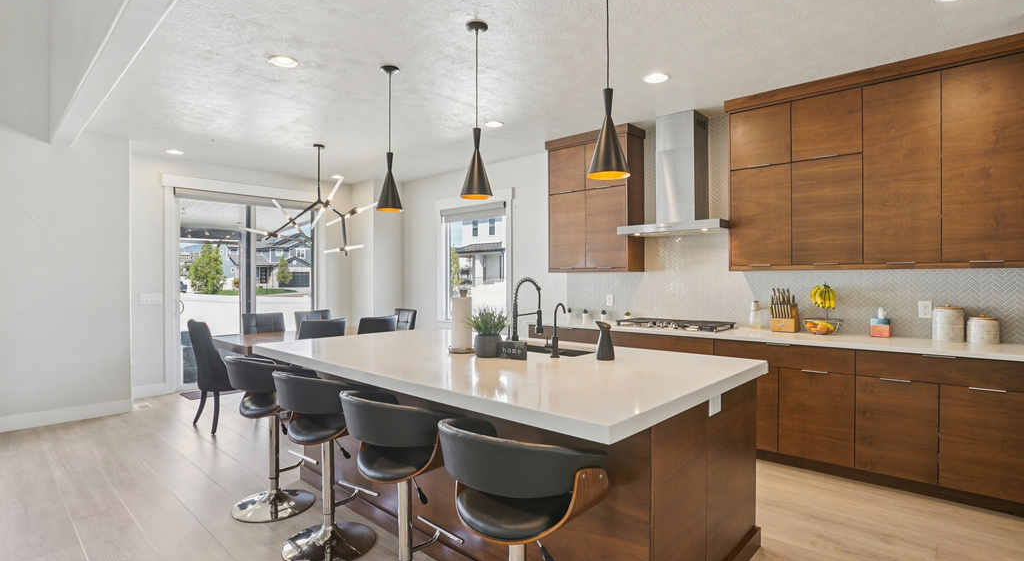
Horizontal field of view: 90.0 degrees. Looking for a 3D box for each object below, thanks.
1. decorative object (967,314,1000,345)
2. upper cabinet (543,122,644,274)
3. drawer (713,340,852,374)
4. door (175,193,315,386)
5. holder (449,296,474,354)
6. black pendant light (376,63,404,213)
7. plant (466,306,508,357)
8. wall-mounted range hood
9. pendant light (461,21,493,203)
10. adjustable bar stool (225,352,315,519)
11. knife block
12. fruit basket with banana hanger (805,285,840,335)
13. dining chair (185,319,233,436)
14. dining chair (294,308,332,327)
[{"bbox_3d":[3.030,0.320,3.290,0.160,0.192,0.160,0,1,43],"label":"decorative object"},{"bbox_3d":[0.823,-0.745,5.085,0.955,1.340,0.370,0,0,43],"label":"upper cabinet"},{"bbox_3d":[2.052,0.534,3.805,0.917,0.165,0.480,0,1,43],"label":"drawer"},{"bbox_3d":[-3.339,0.102,6.595,0.120,2.360,1.760,0,0,43],"label":"door"},{"bbox_3d":[-0.288,0.231,2.944,0.148,0.366,0.148,0,0,0],"label":"holder"},{"bbox_3d":[-0.802,-0.934,3.377,0.180,0.965,0.180,0,0,0],"label":"black pendant light"},{"bbox_3d":[-0.132,0.285,2.804,0.235,0.262,0.235,0,0,0],"label":"plant"},{"bbox_3d":[1.464,-0.928,4.492,0.910,1.040,0.530,0,1,43],"label":"wall-mounted range hood"},{"bbox_3d":[-0.191,-0.951,2.862,0.180,0.945,0.180,0,0,0],"label":"pendant light"},{"bbox_3d":[-1.352,0.877,2.959,0.510,0.856,0.480,0,0,43],"label":"adjustable bar stool"},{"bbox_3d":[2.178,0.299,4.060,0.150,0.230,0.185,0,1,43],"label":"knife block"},{"bbox_3d":[2.264,0.205,3.724,0.240,0.375,0.240,0,0,43],"label":"fruit basket with banana hanger"},{"bbox_3d":[-2.598,0.855,4.770,0.470,0.980,0.600,0,1,43],"label":"dining chair"},{"bbox_3d":[-2.003,0.821,5.552,0.600,0.950,0.460,0,0,43],"label":"dining chair"}]

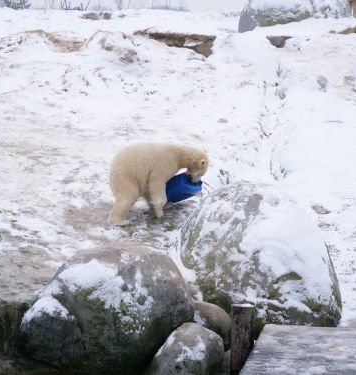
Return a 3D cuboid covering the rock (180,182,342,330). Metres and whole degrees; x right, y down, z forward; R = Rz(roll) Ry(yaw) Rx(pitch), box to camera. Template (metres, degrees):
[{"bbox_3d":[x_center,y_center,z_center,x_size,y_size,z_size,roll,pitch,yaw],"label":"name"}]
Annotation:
[{"bbox_3d":[0.691,0.576,12.800,1.310,1.140,1.250,0,8,0],"label":"rock"}]

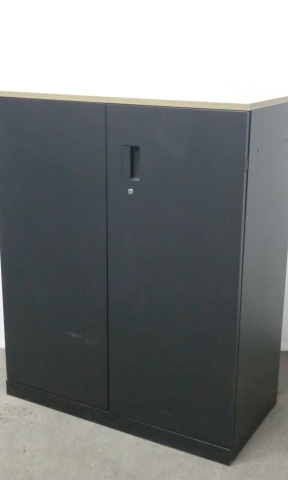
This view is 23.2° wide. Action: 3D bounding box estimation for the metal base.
[{"bbox_3d":[-0.011,0.566,2.599,0.900,0.053,0.445,9,18,28],"label":"metal base"}]

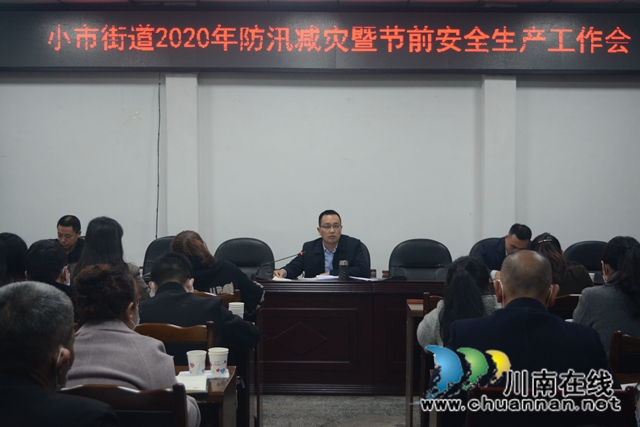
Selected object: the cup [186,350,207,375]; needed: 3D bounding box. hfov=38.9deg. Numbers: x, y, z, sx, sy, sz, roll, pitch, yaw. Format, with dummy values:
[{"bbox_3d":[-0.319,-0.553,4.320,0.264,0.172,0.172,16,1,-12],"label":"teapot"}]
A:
[{"bbox_3d":[-0.457,0.557,3.370,0.075,0.086,0.075,0,3,0],"label":"cup"}]

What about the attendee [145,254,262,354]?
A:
[{"bbox_3d":[-0.530,0.733,3.830,0.540,1.170,0.720,0,3,1],"label":"attendee"}]

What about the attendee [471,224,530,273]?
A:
[{"bbox_3d":[1.357,0.618,6.600,0.600,1.150,0.720,0,3,-9],"label":"attendee"}]

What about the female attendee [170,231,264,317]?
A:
[{"bbox_3d":[-0.537,0.676,4.750,0.500,1.200,0.720,0,3,-3],"label":"female attendee"}]

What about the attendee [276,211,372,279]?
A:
[{"bbox_3d":[0.018,0.571,6.650,0.700,1.240,0.700,0,3,0],"label":"attendee"}]

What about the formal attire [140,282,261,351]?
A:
[{"bbox_3d":[-0.519,0.551,3.750,0.540,0.580,0.450,0,3,1],"label":"formal attire"}]

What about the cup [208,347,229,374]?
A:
[{"bbox_3d":[-0.373,0.548,3.350,0.076,0.095,0.076,0,3,0],"label":"cup"}]

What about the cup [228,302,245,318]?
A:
[{"bbox_3d":[-0.390,0.478,4.250,0.075,0.105,0.075,0,3,0],"label":"cup"}]

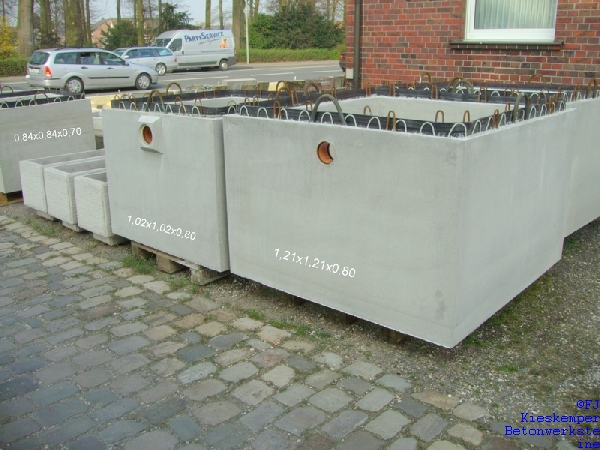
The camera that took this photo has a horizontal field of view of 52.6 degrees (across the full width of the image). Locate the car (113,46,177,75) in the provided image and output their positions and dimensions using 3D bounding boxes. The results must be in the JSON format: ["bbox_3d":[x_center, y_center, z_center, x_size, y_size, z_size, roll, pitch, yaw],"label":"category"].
[{"bbox_3d":[-8.870,-8.620,32.000,4.600,1.470,1.760,-13,21,-36],"label":"car"}]

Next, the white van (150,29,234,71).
[{"bbox_3d":[-6.750,-10.300,36.200,5.500,2.500,2.030,-13,21,-35],"label":"white van"}]

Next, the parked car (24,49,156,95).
[{"bbox_3d":[-7.100,-5.430,21.150,1.700,1.460,4.450,16,23,43],"label":"parked car"}]

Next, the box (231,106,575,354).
[{"bbox_3d":[0.588,-0.189,3.467,1.409,0.920,1.423,13,22,39],"label":"box"}]

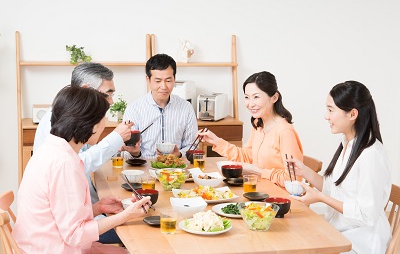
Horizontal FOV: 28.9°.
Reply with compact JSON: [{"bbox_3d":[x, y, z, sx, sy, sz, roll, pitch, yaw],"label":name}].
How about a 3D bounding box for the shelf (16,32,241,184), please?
[{"bbox_3d":[-0.517,0.005,5.814,1.671,1.385,0.370,-1,10,-16],"label":"shelf"}]

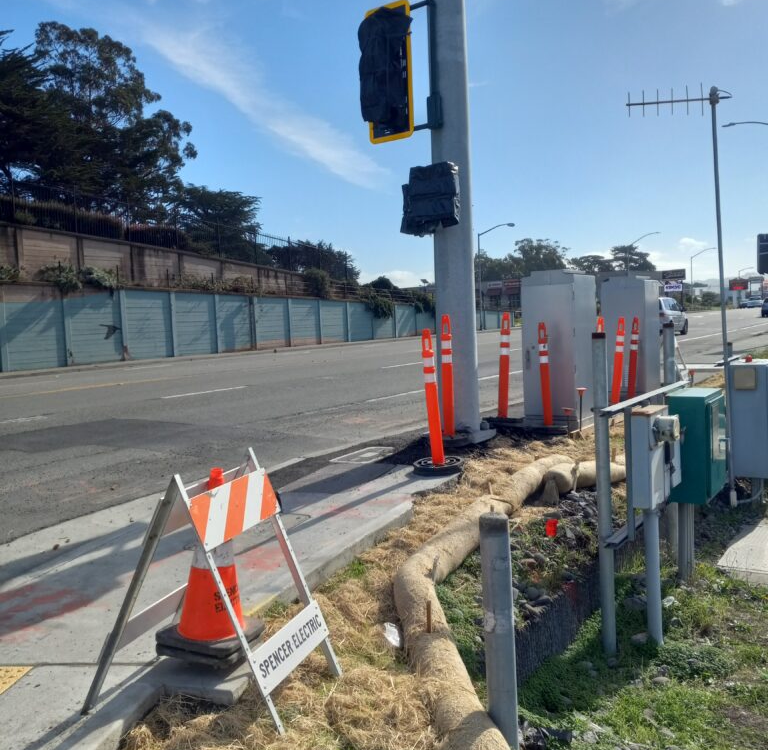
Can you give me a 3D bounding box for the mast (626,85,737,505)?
[{"bbox_3d":[2.901,-0.697,7.619,0.968,3.969,0.120,-4,4,7],"label":"mast"}]

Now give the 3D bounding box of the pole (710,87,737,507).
[{"bbox_3d":[3.227,-0.718,7.578,0.080,3.969,0.080,-4,4,7],"label":"pole"}]

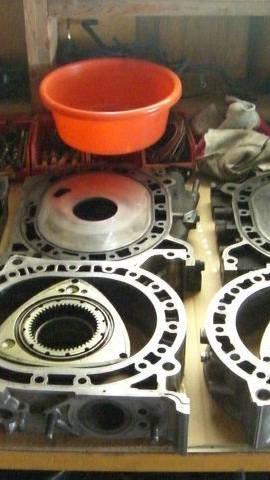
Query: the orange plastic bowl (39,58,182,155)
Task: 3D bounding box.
[{"bbox_3d":[-0.048,-0.264,1.420,0.283,0.110,0.283,0,36,0],"label":"orange plastic bowl"}]

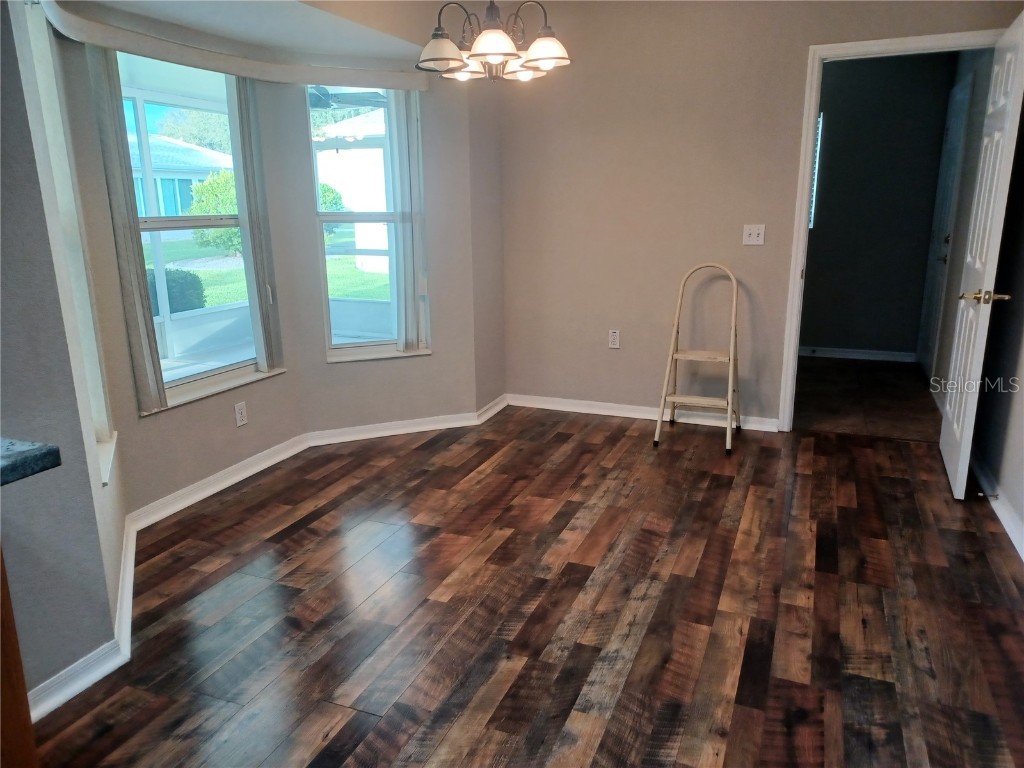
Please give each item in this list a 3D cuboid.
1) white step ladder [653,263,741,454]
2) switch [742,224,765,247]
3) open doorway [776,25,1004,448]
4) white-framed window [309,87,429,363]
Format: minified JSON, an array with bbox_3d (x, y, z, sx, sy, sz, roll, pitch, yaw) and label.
[{"bbox_3d":[1.080,-0.170,4.177,0.425,1.000,0.485,5,15,22],"label":"white step ladder"},{"bbox_3d":[1.368,-0.844,4.196,0.117,0.112,0.009,5,15,22],"label":"switch"},{"bbox_3d":[2.013,-0.718,4.012,0.907,2.120,0.150,5,15,22],"label":"open doorway"},{"bbox_3d":[-0.781,-0.899,4.119,0.611,1.532,0.120,-6,15,-21],"label":"white-framed window"}]

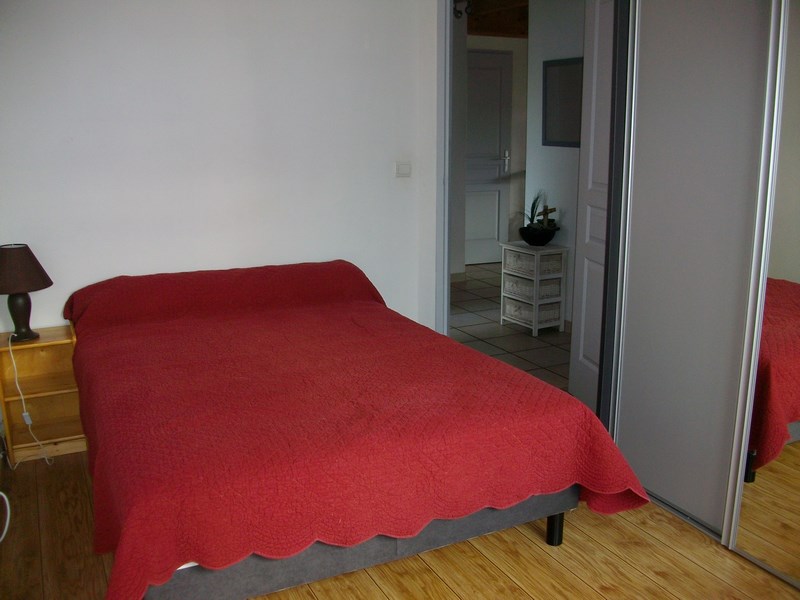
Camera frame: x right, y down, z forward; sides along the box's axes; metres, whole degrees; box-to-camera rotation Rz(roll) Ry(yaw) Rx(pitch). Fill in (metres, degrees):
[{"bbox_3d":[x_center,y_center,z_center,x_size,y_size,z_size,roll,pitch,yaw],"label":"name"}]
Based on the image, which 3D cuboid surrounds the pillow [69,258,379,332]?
[{"bbox_3d":[-0.812,-0.044,3.632,1.486,0.234,0.238,-6,14,-24],"label":"pillow"}]

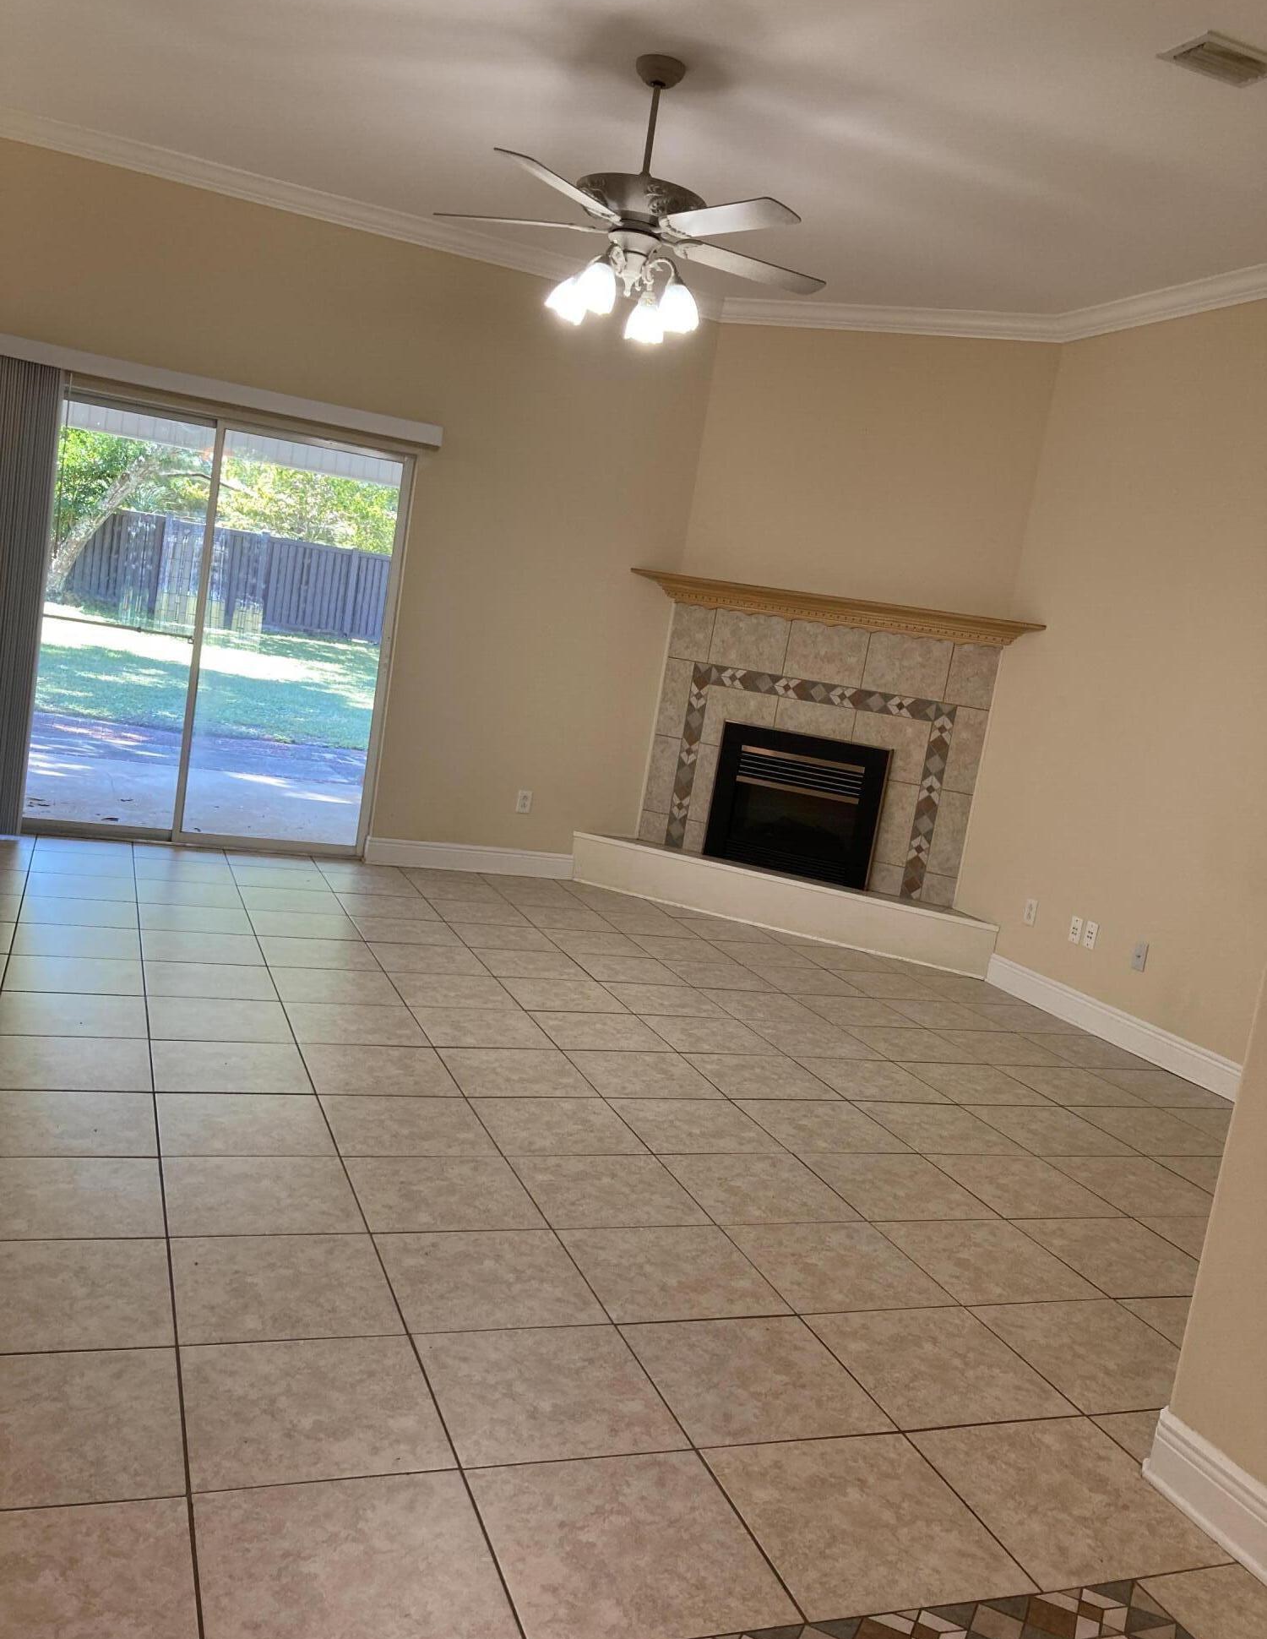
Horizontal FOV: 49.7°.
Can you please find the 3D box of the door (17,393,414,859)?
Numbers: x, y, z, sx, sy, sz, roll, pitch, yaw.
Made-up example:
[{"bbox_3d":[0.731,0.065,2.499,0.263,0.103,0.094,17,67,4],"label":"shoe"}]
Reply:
[{"bbox_3d":[-2.031,-0.860,6.501,1.720,2.010,0.100,6,8,-22],"label":"door"}]

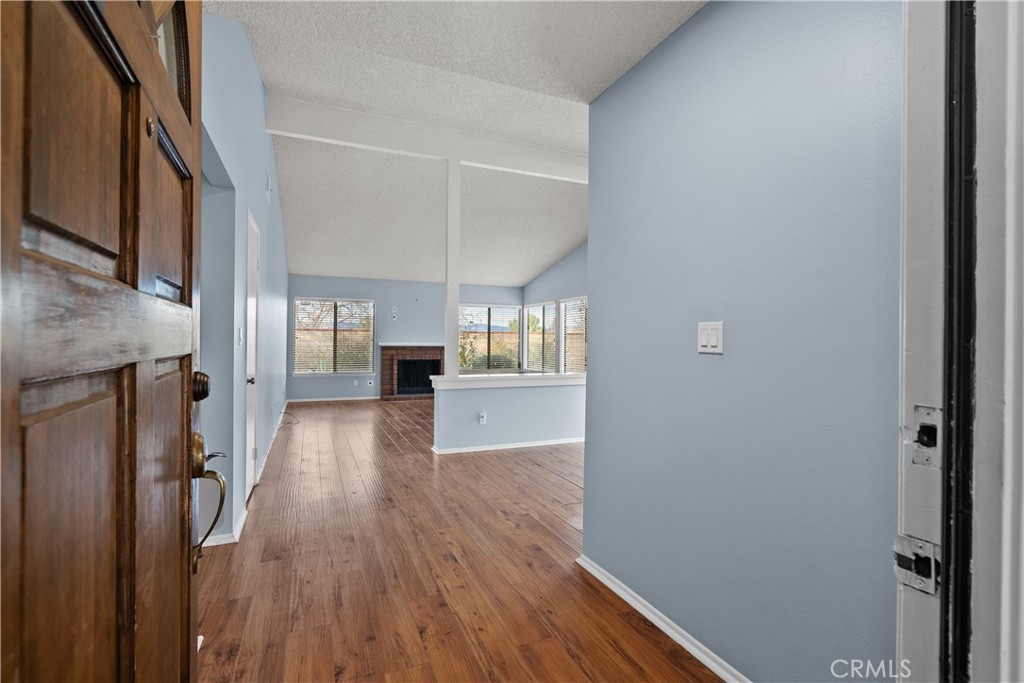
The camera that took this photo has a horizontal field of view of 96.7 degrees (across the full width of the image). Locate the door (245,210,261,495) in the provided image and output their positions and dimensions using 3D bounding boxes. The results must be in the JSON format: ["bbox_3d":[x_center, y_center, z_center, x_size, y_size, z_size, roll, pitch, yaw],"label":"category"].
[{"bbox_3d":[-2.032,0.152,3.540,0.040,2.030,0.670,0,0,-24],"label":"door"}]

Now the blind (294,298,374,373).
[{"bbox_3d":[-3.509,-0.092,9.088,1.470,1.400,0.060,0,0,-24],"label":"blind"}]

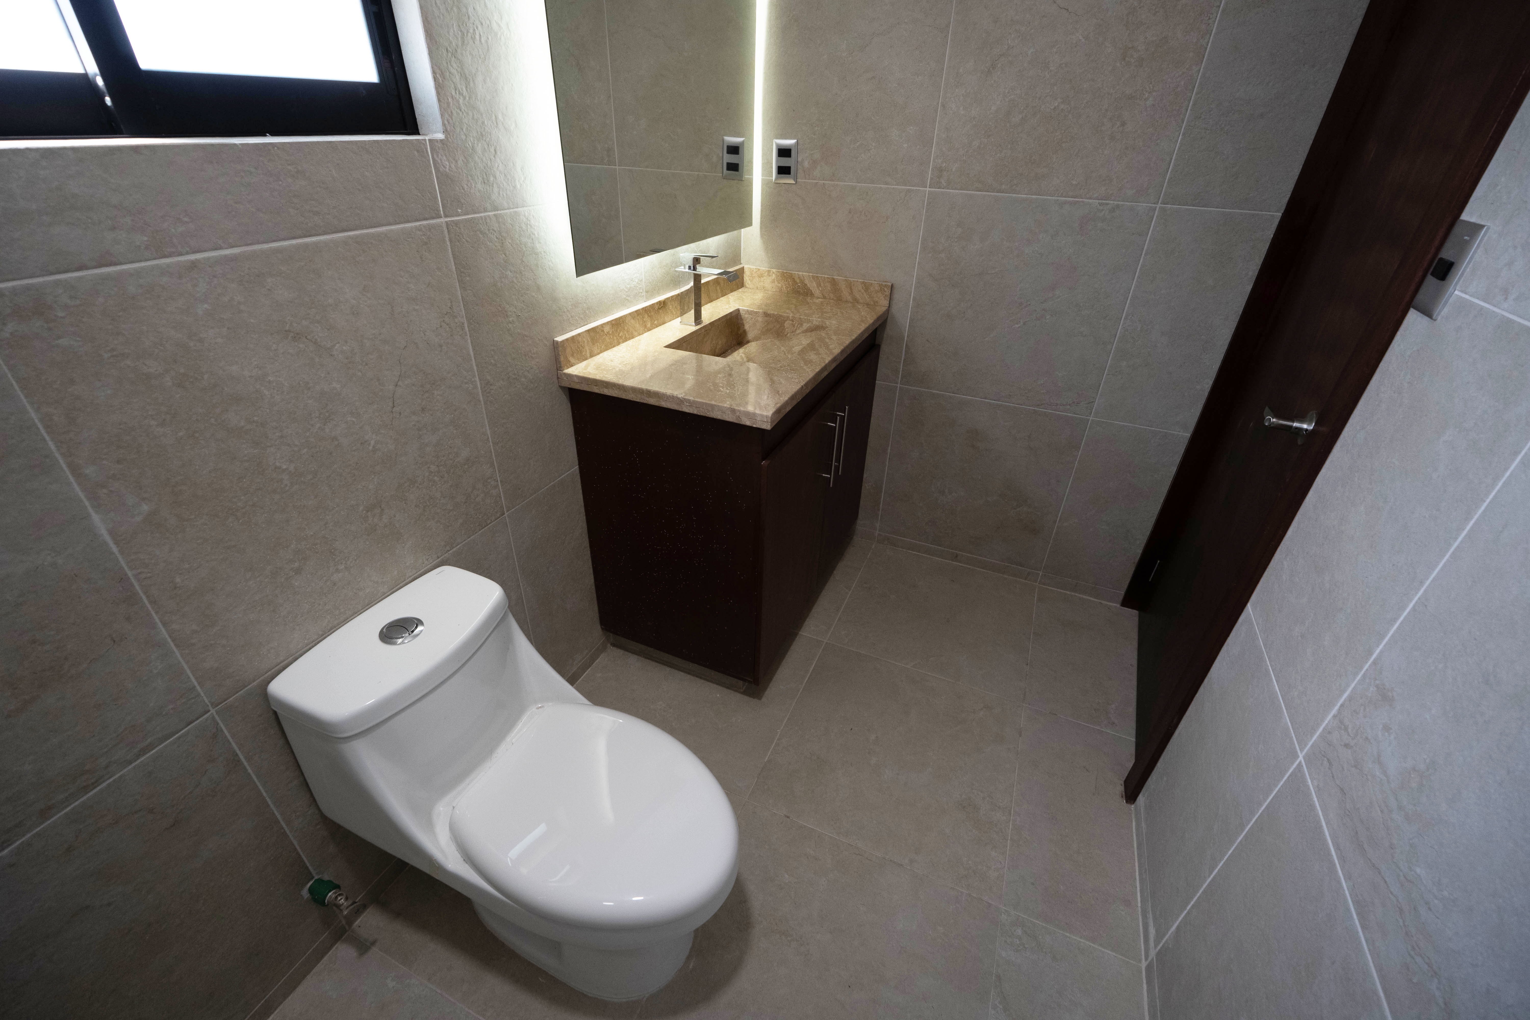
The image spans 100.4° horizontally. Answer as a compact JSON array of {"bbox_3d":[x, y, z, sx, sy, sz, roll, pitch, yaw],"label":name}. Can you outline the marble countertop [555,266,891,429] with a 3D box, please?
[{"bbox_3d":[-0.038,-0.500,1.746,0.530,0.106,0.966,14,34,19],"label":"marble countertop"}]

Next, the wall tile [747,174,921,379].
[{"bbox_3d":[0.190,-0.748,2.103,0.604,0.598,0.012,14,34,19],"label":"wall tile"}]

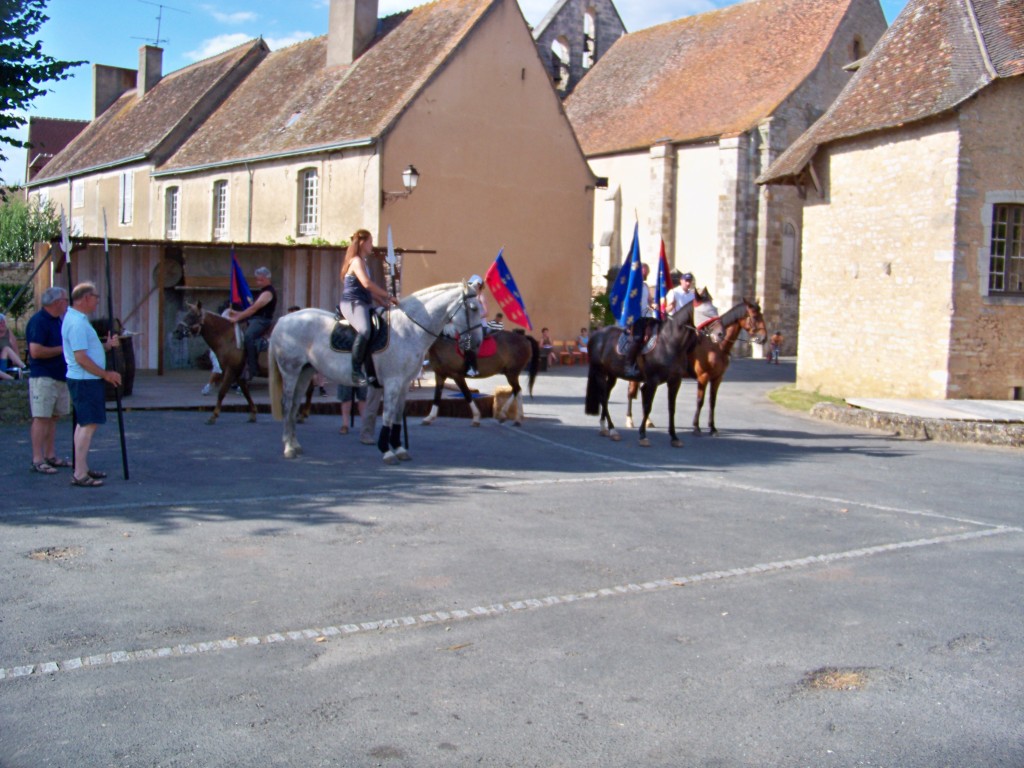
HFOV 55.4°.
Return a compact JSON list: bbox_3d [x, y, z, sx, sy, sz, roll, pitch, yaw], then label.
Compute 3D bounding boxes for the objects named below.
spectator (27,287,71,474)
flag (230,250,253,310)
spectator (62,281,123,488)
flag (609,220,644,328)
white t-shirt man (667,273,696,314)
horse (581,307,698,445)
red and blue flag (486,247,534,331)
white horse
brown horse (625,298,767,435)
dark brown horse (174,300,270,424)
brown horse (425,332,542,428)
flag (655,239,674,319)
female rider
[{"bbox_3d":[-4.259,-0.032,9.000,0.380,1.720,0.500,3,4,20],"label":"spectator"},{"bbox_3d":[-3.630,-1.402,13.100,0.310,0.820,0.200,1,4,-6],"label":"flag"},{"bbox_3d":[-3.661,0.004,8.500,0.460,1.750,0.550,0,4,-16],"label":"spectator"},{"bbox_3d":[1.402,-1.328,11.950,0.450,1.300,0.220,1,4,-6],"label":"flag"},{"bbox_3d":[2.380,-0.842,13.620,0.600,1.420,0.700,-2,6,-43],"label":"white t-shirt man"},{"bbox_3d":[1.692,-0.167,12.100,0.600,1.840,2.100,-2,5,-41],"label":"horse"},{"bbox_3d":[-0.049,-1.331,13.750,0.680,1.160,0.220,1,4,-6],"label":"red and blue flag"},{"bbox_3d":[-1.430,-0.114,10.150,2.250,1.840,0.600,2,4,15],"label":"white horse"},{"bbox_3d":[2.436,-0.245,13.349,2.150,1.830,0.520,5,5,39],"label":"brown horse"},{"bbox_3d":[-3.534,-0.282,13.260,2.080,1.620,0.500,0,4,-16],"label":"dark brown horse"},{"bbox_3d":[-0.686,-0.205,13.585,2.150,1.560,0.500,1,4,-12],"label":"brown horse"},{"bbox_3d":[2.070,-1.391,13.250,0.300,1.200,0.220,1,4,-6],"label":"flag"},{"bbox_3d":[-1.495,-0.786,10.100,0.600,1.580,0.520,2,4,15],"label":"female rider"}]

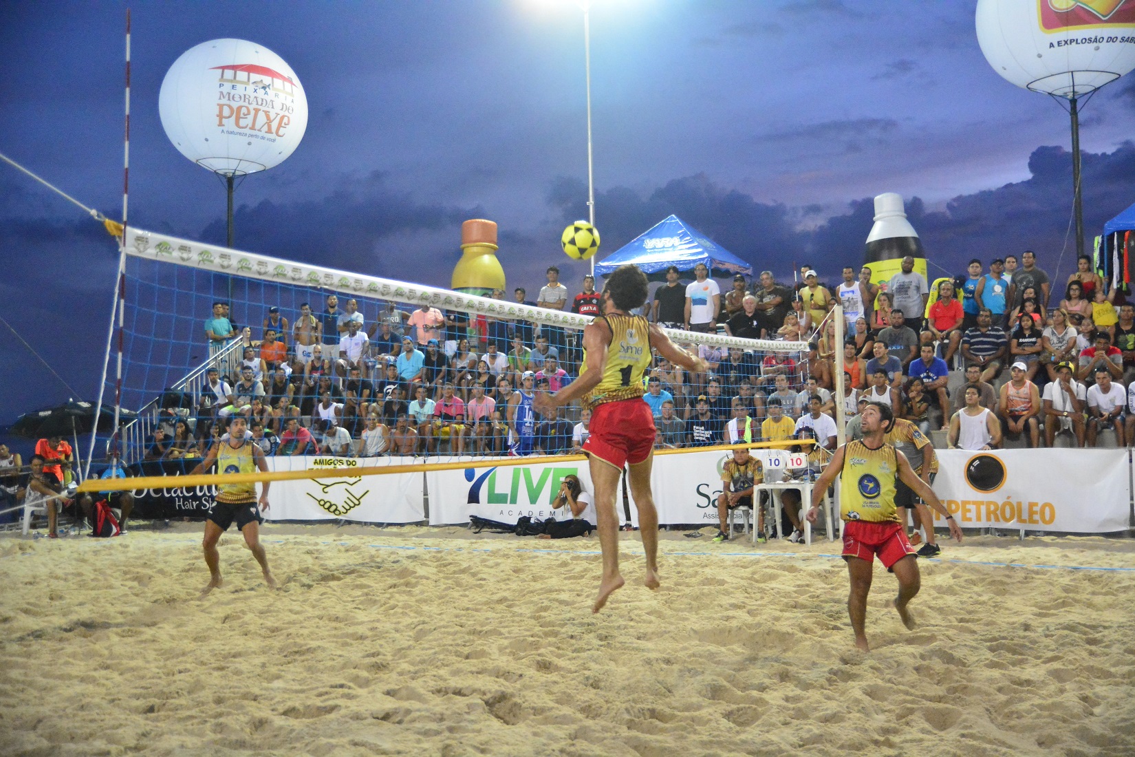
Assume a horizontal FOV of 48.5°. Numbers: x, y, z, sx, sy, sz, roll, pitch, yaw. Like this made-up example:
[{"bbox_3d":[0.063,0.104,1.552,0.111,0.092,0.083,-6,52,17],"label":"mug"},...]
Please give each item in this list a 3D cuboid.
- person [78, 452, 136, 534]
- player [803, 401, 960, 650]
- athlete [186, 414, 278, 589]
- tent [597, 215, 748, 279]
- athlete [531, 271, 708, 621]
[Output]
[{"bbox_3d":[-6.686,1.647,18.300,0.780,1.170,0.800,-1,-2,-12],"label":"person"},{"bbox_3d":[2.019,0.948,8.100,0.980,1.590,0.620,-2,-2,25],"label":"player"},{"bbox_3d":[-3.034,1.142,11.400,0.800,1.600,0.580,-1,-2,-3],"label":"athlete"},{"bbox_3d":[2.633,-2.324,30.850,2.950,3.300,2.950,-2,-2,26],"label":"tent"},{"bbox_3d":[0.299,0.339,7.150,0.920,1.960,0.650,0,-2,-25],"label":"athlete"}]

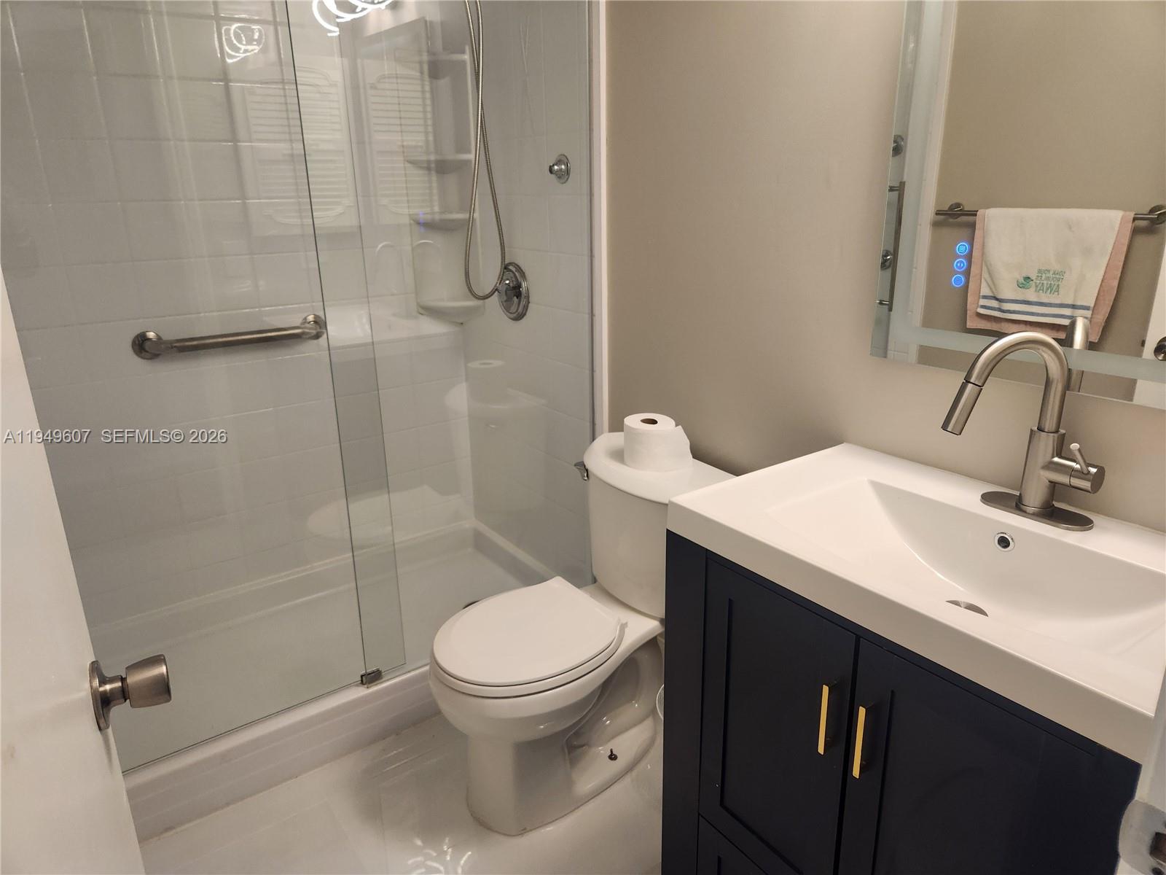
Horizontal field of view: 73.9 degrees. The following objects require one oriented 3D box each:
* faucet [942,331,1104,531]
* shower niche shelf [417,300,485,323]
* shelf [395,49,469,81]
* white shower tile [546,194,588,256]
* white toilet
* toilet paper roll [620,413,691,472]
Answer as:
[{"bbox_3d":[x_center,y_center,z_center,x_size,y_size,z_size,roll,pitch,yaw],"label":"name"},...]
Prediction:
[{"bbox_3d":[0.607,-0.009,1.095,0.236,0.278,0.152,-8,19,-21],"label":"faucet"},{"bbox_3d":[-0.435,-0.426,2.643,0.225,0.080,0.130,2,18,9],"label":"shower niche shelf"},{"bbox_3d":[-0.448,-1.158,2.411,0.220,0.063,0.130,2,18,9],"label":"shelf"},{"bbox_3d":[-0.047,-0.581,2.108,0.010,0.154,0.165,-13,21,-33],"label":"white shower tile"},{"bbox_3d":[-0.019,0.456,1.769,0.695,0.724,0.480,-13,21,-33],"label":"white toilet"},{"bbox_3d":[0.158,0.013,1.795,0.120,0.102,0.124,-13,21,-33],"label":"toilet paper roll"}]

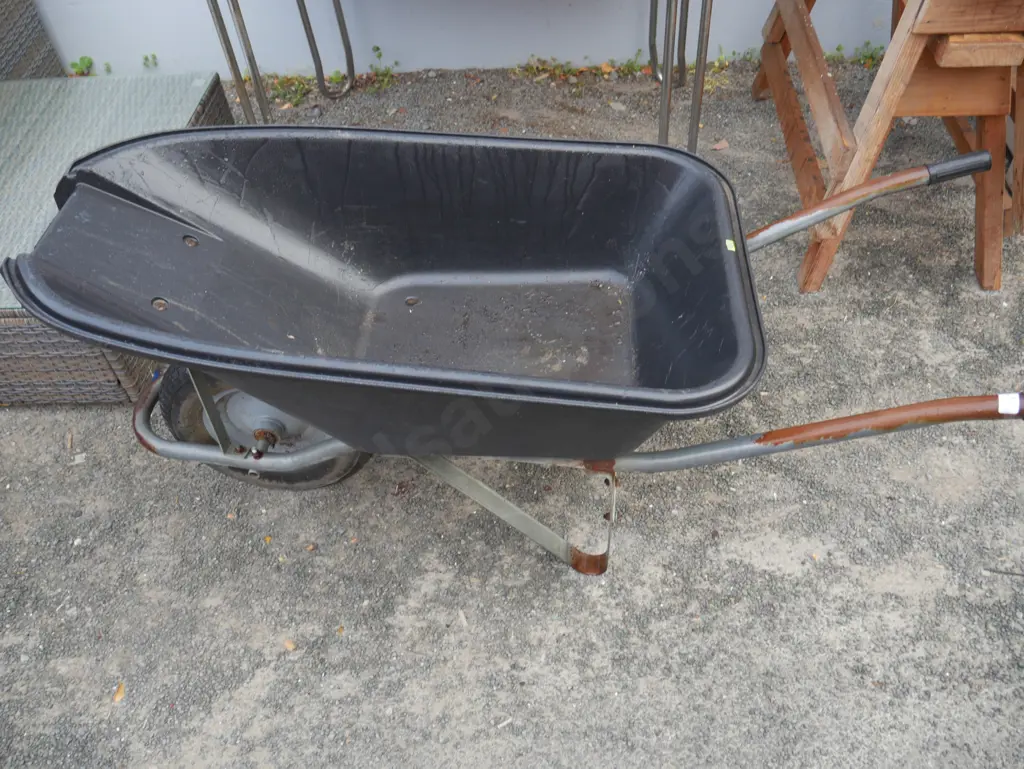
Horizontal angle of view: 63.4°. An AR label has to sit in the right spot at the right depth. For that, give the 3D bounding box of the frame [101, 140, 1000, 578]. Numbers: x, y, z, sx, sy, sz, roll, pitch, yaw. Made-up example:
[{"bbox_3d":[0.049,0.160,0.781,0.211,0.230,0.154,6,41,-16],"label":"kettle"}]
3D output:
[{"bbox_3d":[0.048,0.000,1.430,1.507,0.522,0.621,0,44,5],"label":"frame"}]

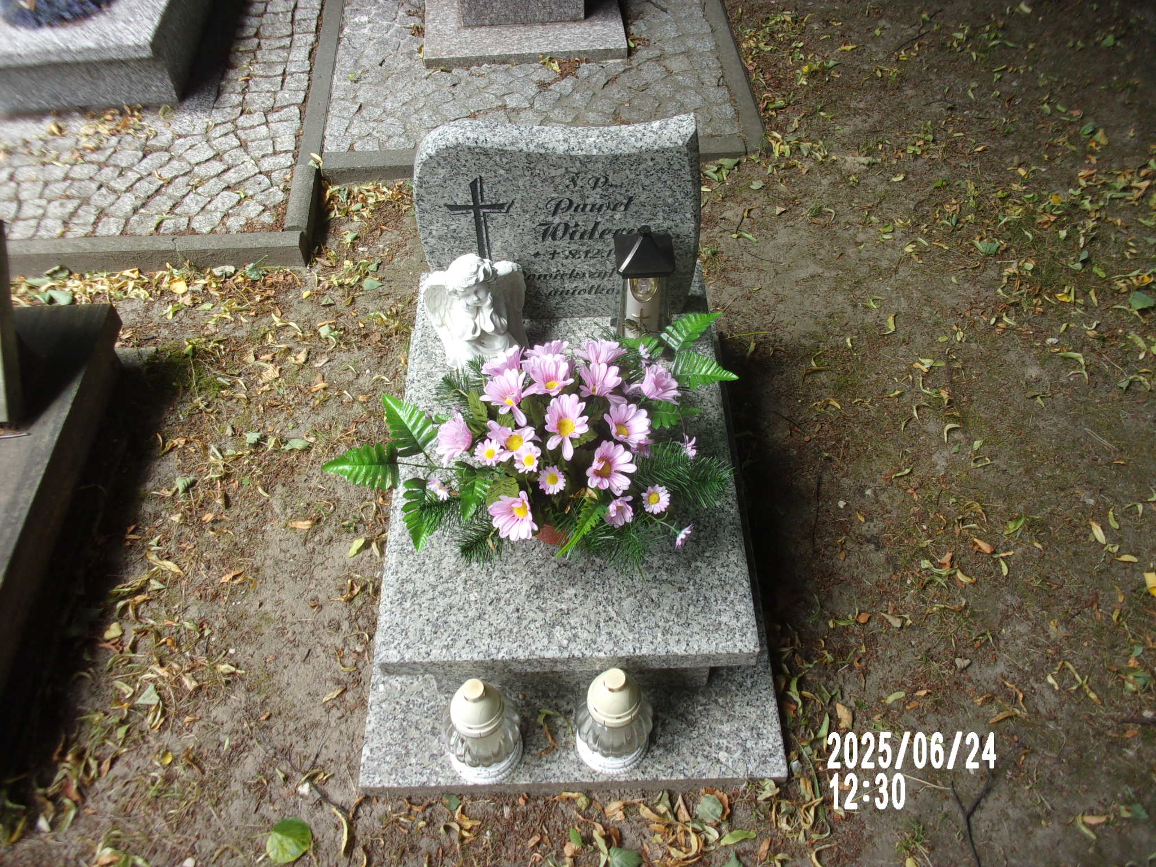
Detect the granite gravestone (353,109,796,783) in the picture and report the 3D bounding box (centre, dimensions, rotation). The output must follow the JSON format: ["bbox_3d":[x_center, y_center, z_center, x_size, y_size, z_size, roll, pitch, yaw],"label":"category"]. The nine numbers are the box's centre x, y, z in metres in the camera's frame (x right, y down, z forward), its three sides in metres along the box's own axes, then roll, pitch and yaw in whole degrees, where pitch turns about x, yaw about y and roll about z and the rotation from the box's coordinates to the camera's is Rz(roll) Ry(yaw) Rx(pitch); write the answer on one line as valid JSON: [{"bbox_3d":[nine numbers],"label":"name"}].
[{"bbox_3d":[-0.019,-0.004,1.523,0.660,0.604,0.972,-1,52,-1],"label":"granite gravestone"}]

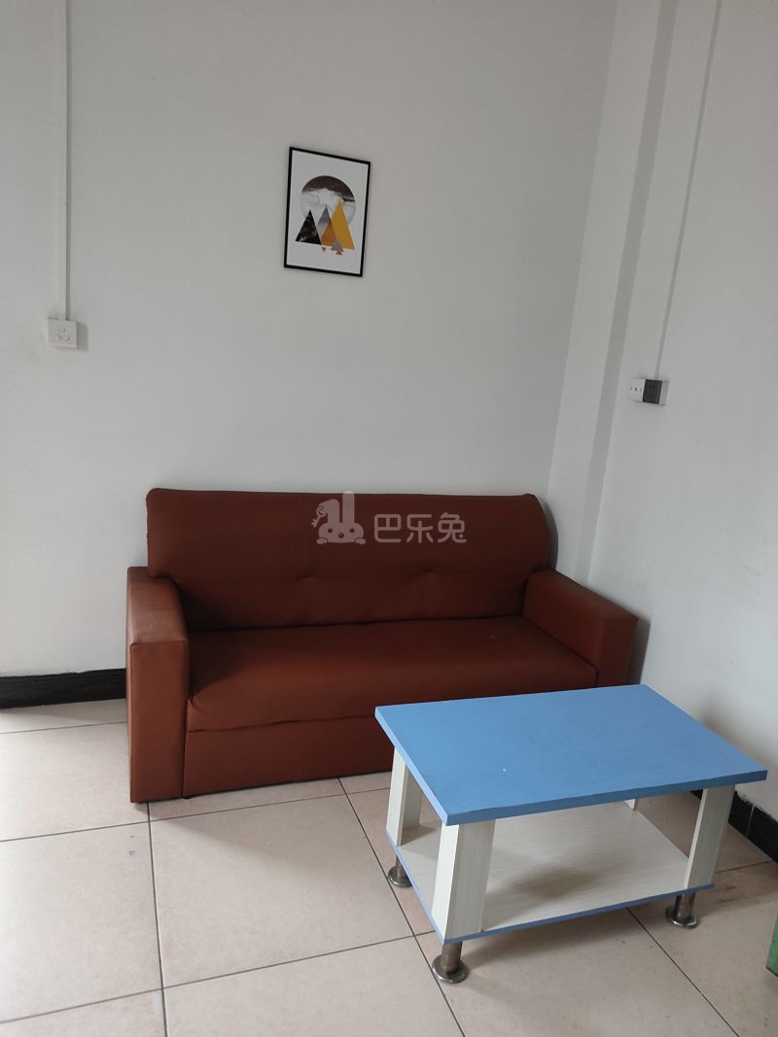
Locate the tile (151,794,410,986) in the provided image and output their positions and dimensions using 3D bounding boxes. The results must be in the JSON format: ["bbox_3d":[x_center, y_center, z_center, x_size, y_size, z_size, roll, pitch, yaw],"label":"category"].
[{"bbox_3d":[-0.319,0.970,2.034,0.597,0.010,0.597,0,15,-20],"label":"tile"}]

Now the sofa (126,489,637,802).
[{"bbox_3d":[-0.035,0.374,2.782,1.752,0.843,0.670,0,14,-20],"label":"sofa"}]

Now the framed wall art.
[{"bbox_3d":[-0.223,-1.087,2.682,0.295,0.395,0.019,0,15,-20],"label":"framed wall art"}]

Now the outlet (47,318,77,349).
[{"bbox_3d":[-1.080,-0.615,2.485,0.088,0.088,0.035,0,15,-20],"label":"outlet"}]

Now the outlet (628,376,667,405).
[{"bbox_3d":[0.962,-0.472,2.781,0.033,0.085,0.174,0,15,-20],"label":"outlet"}]

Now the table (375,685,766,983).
[{"bbox_3d":[0.431,0.797,1.980,0.863,0.480,0.470,0,15,-20],"label":"table"}]

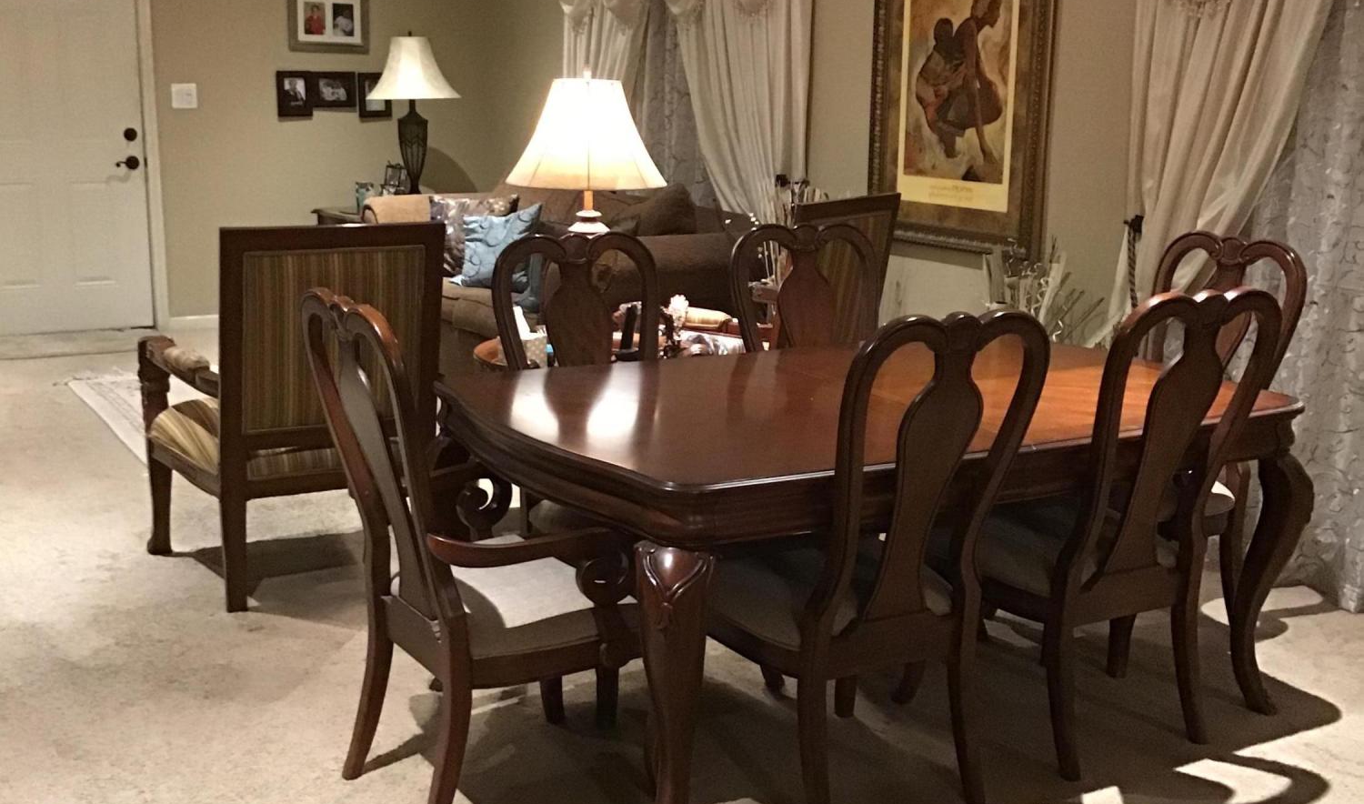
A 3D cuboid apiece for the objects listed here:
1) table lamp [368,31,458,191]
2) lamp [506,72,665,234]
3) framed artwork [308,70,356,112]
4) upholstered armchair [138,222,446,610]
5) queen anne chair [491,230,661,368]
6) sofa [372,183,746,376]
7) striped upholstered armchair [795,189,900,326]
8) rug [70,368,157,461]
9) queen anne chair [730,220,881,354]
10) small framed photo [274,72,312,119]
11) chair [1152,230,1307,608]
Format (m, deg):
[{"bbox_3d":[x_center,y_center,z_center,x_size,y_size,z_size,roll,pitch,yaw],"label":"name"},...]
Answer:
[{"bbox_3d":[-1.388,-1.465,8.420,0.475,0.870,0.475,-6,14,-31],"label":"table lamp"},{"bbox_3d":[-0.279,-0.568,4.792,0.472,0.810,0.472,1,12,0],"label":"lamp"},{"bbox_3d":[-1.877,-1.680,8.798,0.255,0.190,0.020,-6,14,-31],"label":"framed artwork"},{"bbox_3d":[-1.098,-0.021,4.663,0.720,1.050,0.800,-6,14,-29],"label":"upholstered armchair"},{"bbox_3d":[-0.124,0.141,3.965,0.520,1.043,0.600,-5,14,-27],"label":"queen anne chair"},{"bbox_3d":[-0.622,-0.554,7.427,0.920,0.920,2.500,-6,14,-31],"label":"sofa"},{"bbox_3d":[0.257,-0.201,5.565,0.710,1.030,0.680,11,16,39],"label":"striped upholstered armchair"},{"bbox_3d":[-1.800,0.014,6.862,1.250,0.012,1.870,-7,15,-31],"label":"rug"},{"bbox_3d":[0.479,0.087,4.272,0.520,1.043,0.600,-5,14,-27],"label":"queen anne chair"},{"bbox_3d":[-2.054,-1.633,8.664,0.183,0.235,0.020,-6,14,-31],"label":"small framed photo"},{"bbox_3d":[1.168,0.116,4.200,0.620,1.060,0.610,-7,15,-34],"label":"chair"}]

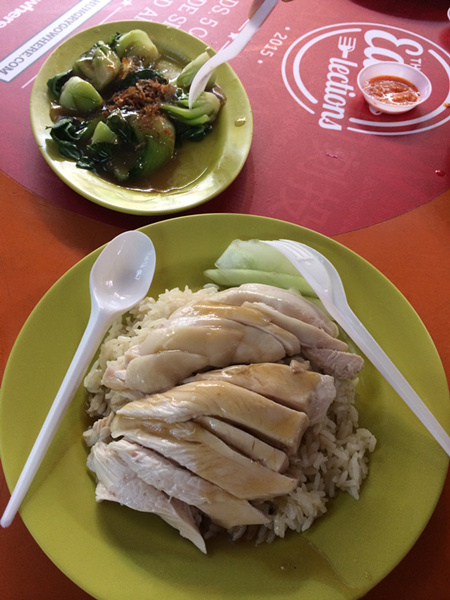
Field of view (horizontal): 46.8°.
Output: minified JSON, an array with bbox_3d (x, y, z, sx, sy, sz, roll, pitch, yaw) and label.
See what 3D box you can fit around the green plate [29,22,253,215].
[{"bbox_3d":[-0.068,-0.150,0.425,0.168,0.027,0.239,-16,58,-9],"label":"green plate"}]

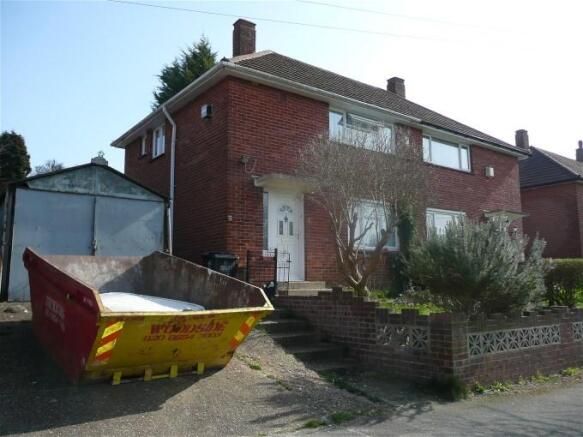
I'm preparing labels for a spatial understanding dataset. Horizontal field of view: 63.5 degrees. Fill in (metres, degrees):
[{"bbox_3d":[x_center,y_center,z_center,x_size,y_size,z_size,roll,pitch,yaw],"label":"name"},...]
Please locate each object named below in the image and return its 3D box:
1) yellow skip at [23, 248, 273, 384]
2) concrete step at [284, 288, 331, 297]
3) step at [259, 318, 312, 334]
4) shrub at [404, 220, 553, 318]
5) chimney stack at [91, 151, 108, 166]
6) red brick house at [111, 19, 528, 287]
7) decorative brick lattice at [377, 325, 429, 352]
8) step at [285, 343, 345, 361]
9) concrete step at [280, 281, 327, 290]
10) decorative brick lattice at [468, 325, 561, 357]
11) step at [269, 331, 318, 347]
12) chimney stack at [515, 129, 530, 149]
[{"bbox_3d":[-1.953,1.086,5.645,1.760,1.040,3.320,7,0,-39],"label":"yellow skip"},{"bbox_3d":[0.207,1.629,10.266,1.380,0.150,0.380,5,-9,-35],"label":"concrete step"},{"bbox_3d":[-0.253,1.763,7.704,0.920,0.170,0.400,5,-9,-35],"label":"step"},{"bbox_3d":[2.918,0.717,7.378,2.100,1.450,1.900,5,-9,-35],"label":"shrub"},{"bbox_3d":[-3.828,-1.196,9.400,0.320,0.310,0.300,5,-9,-35],"label":"chimney stack"},{"bbox_3d":[1.420,-1.838,16.659,12.865,8.300,7.797,5,-8,-36],"label":"red brick house"},{"bbox_3d":[1.498,1.589,6.315,0.090,0.300,0.890,5,-8,-36],"label":"decorative brick lattice"},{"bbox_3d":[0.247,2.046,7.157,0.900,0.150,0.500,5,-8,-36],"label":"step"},{"bbox_3d":[0.136,1.508,10.537,1.300,0.180,0.450,5,-8,-36],"label":"concrete step"},{"bbox_3d":[3.075,1.665,6.497,2.350,0.305,0.100,5,-9,-35],"label":"decorative brick lattice"},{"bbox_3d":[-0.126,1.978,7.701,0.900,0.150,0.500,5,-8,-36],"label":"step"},{"bbox_3d":[12.078,-3.824,24.673,0.580,1.400,0.480,5,-9,-35],"label":"chimney stack"}]

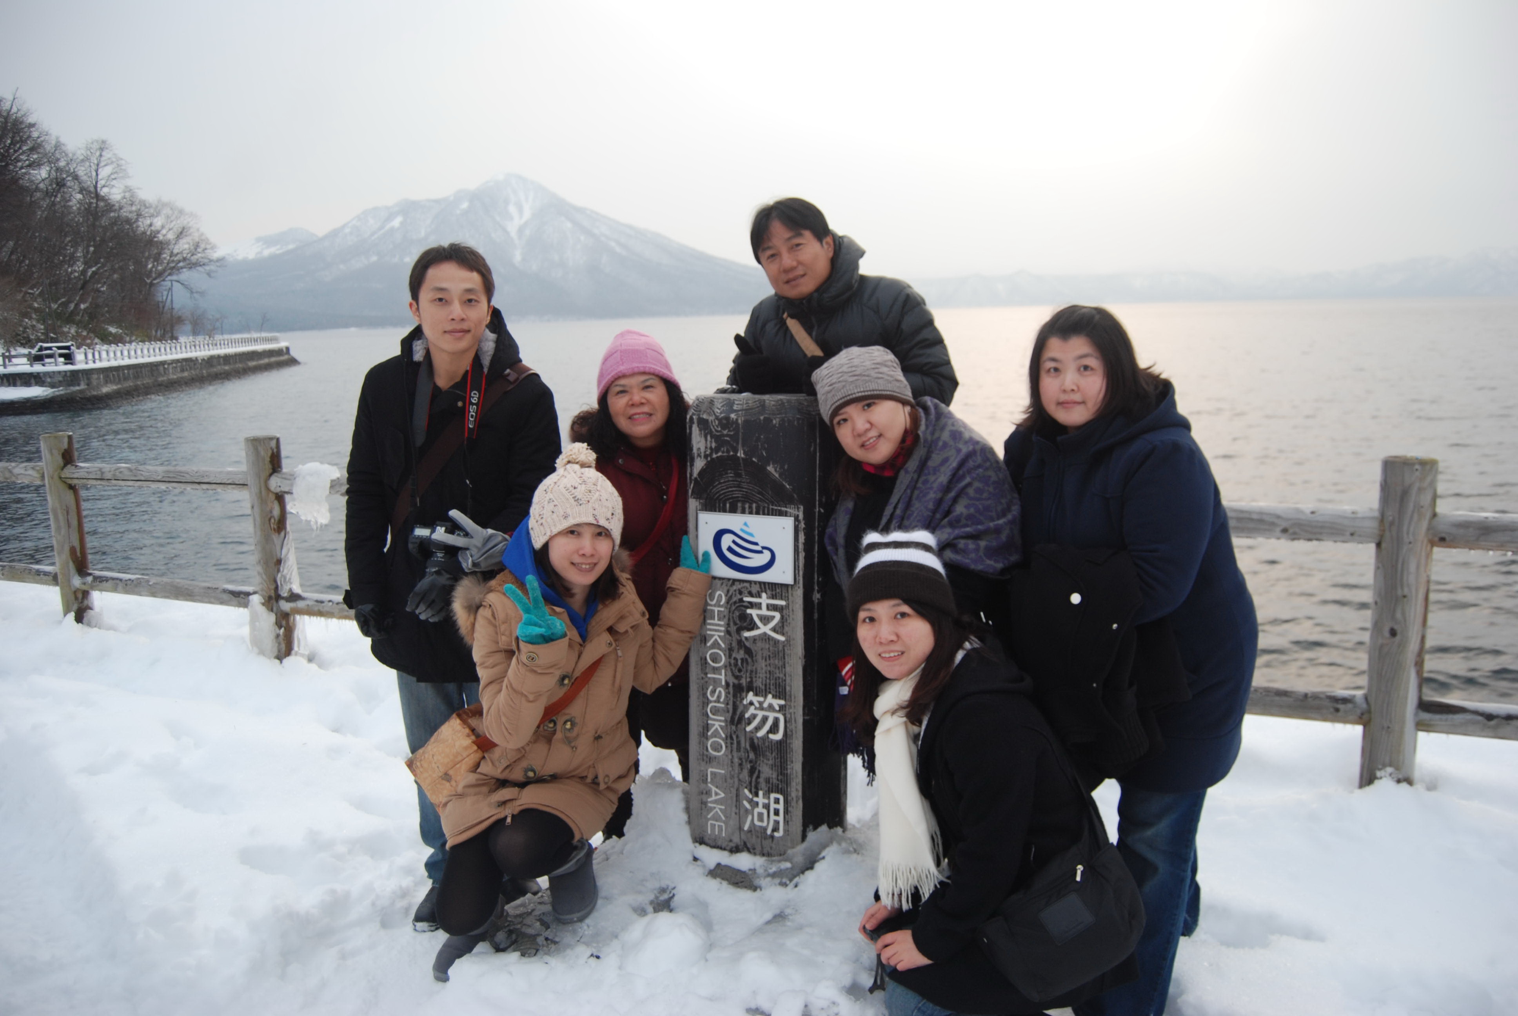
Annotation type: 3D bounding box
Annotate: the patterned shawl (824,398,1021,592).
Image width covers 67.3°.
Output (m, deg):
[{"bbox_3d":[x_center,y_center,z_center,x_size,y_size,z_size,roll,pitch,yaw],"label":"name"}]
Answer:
[{"bbox_3d":[0.385,-0.028,2.650,0.430,0.420,0.320,-5,11,26],"label":"patterned shawl"}]

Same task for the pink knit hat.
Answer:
[{"bbox_3d":[-0.297,-0.347,2.781,0.210,0.190,0.235,-9,-3,-7],"label":"pink knit hat"}]

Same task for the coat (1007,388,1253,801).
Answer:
[{"bbox_3d":[0.773,0.158,2.371,0.450,0.850,0.510,-17,16,-42],"label":"coat"}]

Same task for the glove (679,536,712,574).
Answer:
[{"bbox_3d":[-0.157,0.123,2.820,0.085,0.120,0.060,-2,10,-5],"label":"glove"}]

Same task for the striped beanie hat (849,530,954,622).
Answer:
[{"bbox_3d":[0.288,0.141,2.297,0.215,0.200,0.235,-2,-3,18],"label":"striped beanie hat"}]

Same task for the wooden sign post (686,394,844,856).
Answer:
[{"bbox_3d":[0.037,0.298,3.144,0.315,1.200,0.419,3,10,19],"label":"wooden sign post"}]

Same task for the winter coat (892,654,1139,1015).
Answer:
[{"bbox_3d":[0.508,0.641,2.300,0.450,0.670,0.430,7,13,41],"label":"winter coat"}]

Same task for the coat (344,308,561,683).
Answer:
[{"bbox_3d":[-0.726,-0.036,2.700,0.470,0.840,0.300,-4,10,-14],"label":"coat"}]

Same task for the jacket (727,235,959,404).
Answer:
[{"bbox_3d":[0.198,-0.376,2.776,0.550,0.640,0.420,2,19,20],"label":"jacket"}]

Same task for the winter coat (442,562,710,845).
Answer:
[{"bbox_3d":[-0.418,0.446,2.583,0.580,0.610,0.450,3,10,-9],"label":"winter coat"}]

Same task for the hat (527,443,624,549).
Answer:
[{"bbox_3d":[-0.403,-0.024,2.520,0.210,0.225,0.220,1,5,-13],"label":"hat"}]

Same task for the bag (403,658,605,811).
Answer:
[{"bbox_3d":[-0.586,0.502,2.542,0.400,0.340,0.240,2,10,20],"label":"bag"}]

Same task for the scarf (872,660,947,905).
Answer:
[{"bbox_3d":[0.301,0.548,2.250,0.150,0.470,0.150,6,12,37],"label":"scarf"}]

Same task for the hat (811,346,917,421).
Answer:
[{"bbox_3d":[0.236,-0.277,2.560,0.190,0.160,0.210,-16,7,20],"label":"hat"}]

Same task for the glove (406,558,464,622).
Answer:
[{"bbox_3d":[-0.714,0.179,2.527,0.110,0.165,0.080,29,0,9],"label":"glove"}]

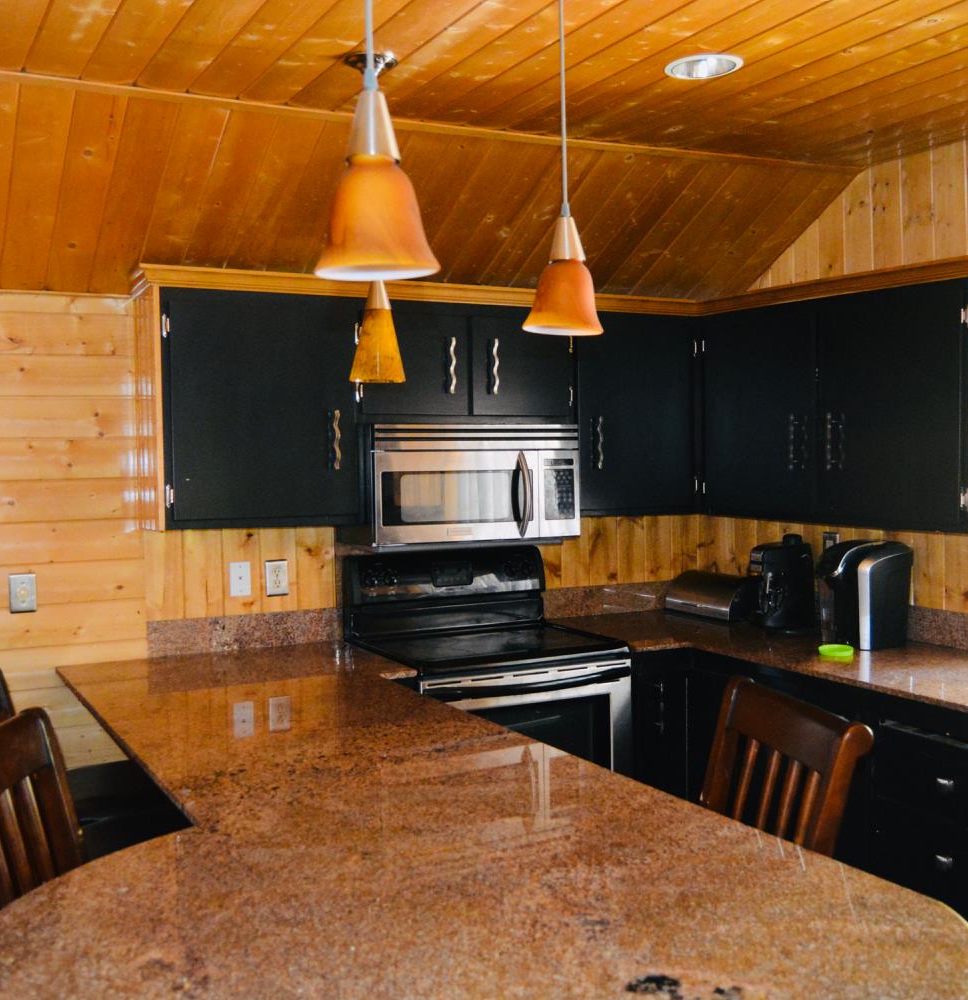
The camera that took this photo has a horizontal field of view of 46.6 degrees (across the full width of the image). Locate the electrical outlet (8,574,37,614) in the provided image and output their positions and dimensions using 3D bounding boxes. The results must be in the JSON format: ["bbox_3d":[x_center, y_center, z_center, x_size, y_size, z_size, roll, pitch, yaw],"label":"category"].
[{"bbox_3d":[-1.452,0.295,3.544,0.073,0.117,0.012,-2,2,-25],"label":"electrical outlet"}]

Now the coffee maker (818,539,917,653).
[{"bbox_3d":[1.286,0.322,3.830,0.270,0.336,0.220,-2,2,-31],"label":"coffee maker"}]

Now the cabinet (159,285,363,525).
[{"bbox_3d":[-0.751,-0.287,3.686,0.635,0.745,0.312,-2,2,-25],"label":"cabinet"}]

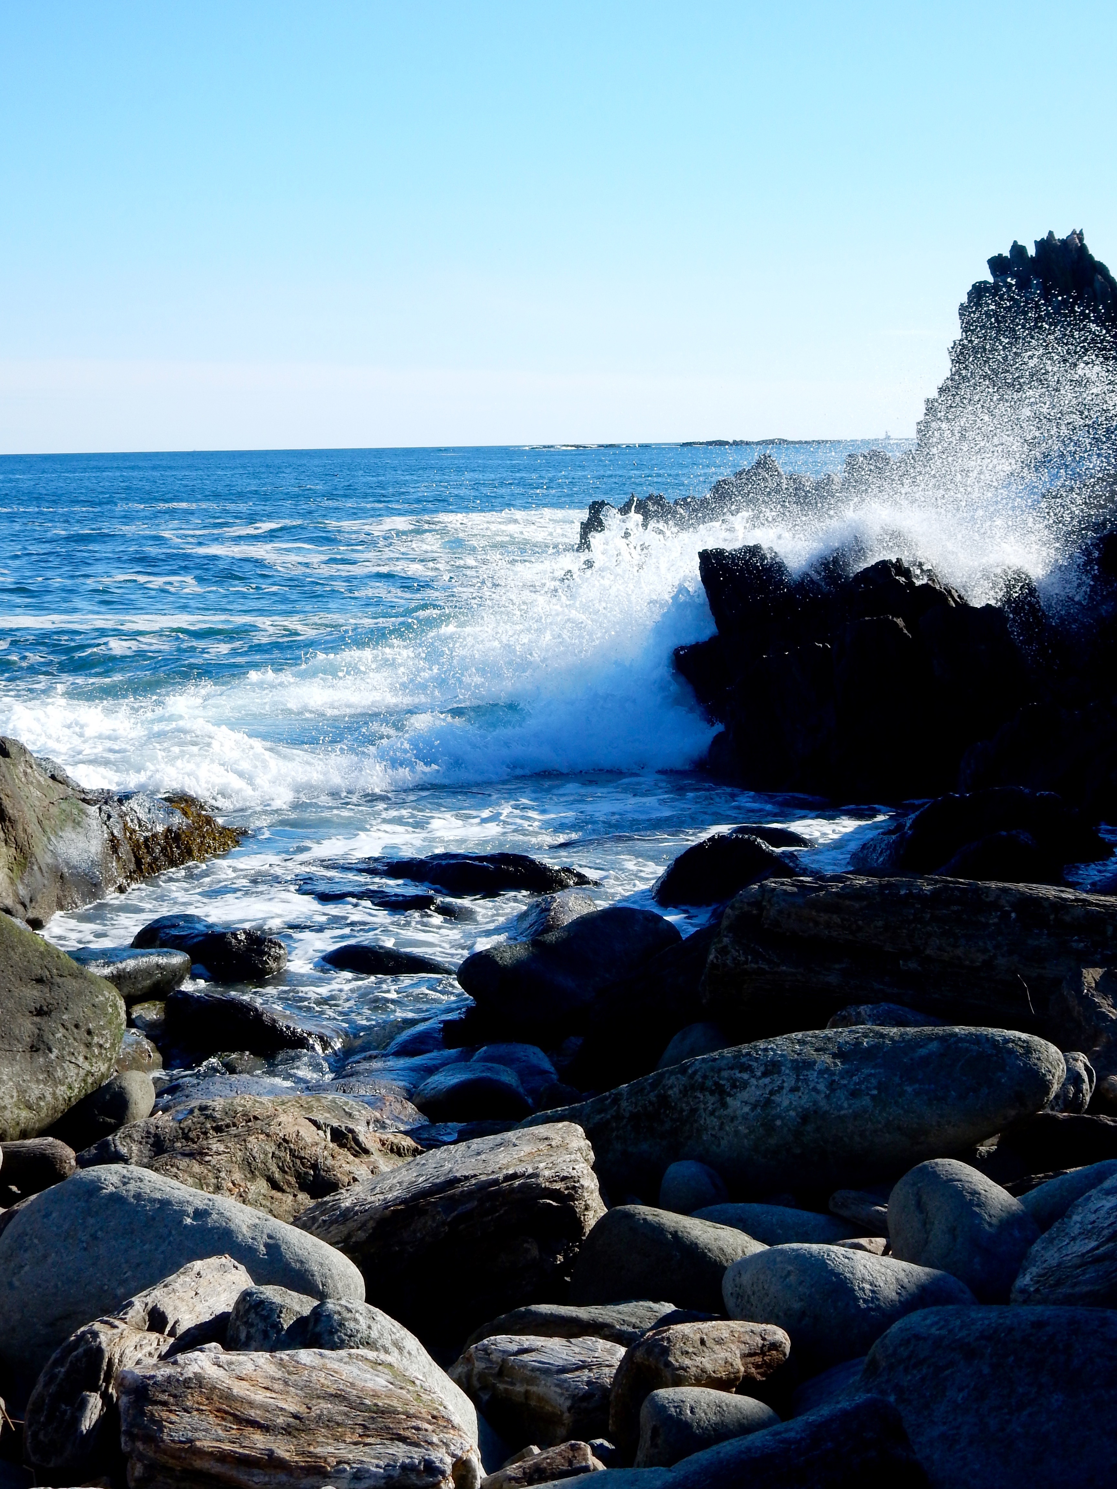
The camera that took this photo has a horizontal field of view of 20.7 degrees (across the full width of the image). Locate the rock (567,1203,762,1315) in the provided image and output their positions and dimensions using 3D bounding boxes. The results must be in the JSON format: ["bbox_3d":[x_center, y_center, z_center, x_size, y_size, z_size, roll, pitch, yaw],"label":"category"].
[{"bbox_3d":[0.275,1.327,7.800,0.500,0.310,0.400,-1,6,0],"label":"rock"}]

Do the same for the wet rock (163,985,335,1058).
[{"bbox_3d":[-1.391,1.245,13.700,0.790,0.310,0.500,-1,6,0],"label":"wet rock"}]

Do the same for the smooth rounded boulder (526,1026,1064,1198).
[{"bbox_3d":[0.795,1.234,10.200,1.770,0.530,0.750,-1,6,0],"label":"smooth rounded boulder"}]

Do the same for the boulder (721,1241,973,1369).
[{"bbox_3d":[0.713,1.387,7.500,0.620,0.300,0.420,-1,6,0],"label":"boulder"}]

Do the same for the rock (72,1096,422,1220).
[{"bbox_3d":[-0.964,1.294,9.500,1.060,0.380,0.700,-1,6,0],"label":"rock"}]

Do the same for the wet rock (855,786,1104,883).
[{"bbox_3d":[2.499,0.555,18.100,1.520,0.620,1.200,-1,6,0],"label":"wet rock"}]

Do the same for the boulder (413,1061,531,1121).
[{"bbox_3d":[-0.309,1.286,11.200,0.430,0.240,0.360,-1,6,0],"label":"boulder"}]

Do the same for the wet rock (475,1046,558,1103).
[{"bbox_3d":[-0.186,1.288,11.800,0.380,0.270,0.360,-1,6,0],"label":"wet rock"}]

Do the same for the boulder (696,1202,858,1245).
[{"bbox_3d":[0.625,1.400,8.700,0.480,0.200,0.340,-1,6,0],"label":"boulder"}]

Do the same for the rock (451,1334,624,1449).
[{"bbox_3d":[-0.048,1.431,6.750,0.380,0.230,0.280,-1,6,0],"label":"rock"}]

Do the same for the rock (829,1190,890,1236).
[{"bbox_3d":[0.927,1.414,9.200,0.230,0.130,0.180,-1,6,0],"label":"rock"}]

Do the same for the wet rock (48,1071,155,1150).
[{"bbox_3d":[-1.610,1.302,10.800,0.380,0.280,0.360,-1,6,0],"label":"wet rock"}]

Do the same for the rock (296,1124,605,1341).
[{"bbox_3d":[-0.285,1.291,8.100,0.810,0.470,0.580,-1,6,0],"label":"rock"}]

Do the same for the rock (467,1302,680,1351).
[{"bbox_3d":[0.043,1.428,7.300,0.520,0.200,0.320,-1,6,0],"label":"rock"}]

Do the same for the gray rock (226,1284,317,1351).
[{"bbox_3d":[-0.621,1.272,6.700,0.220,0.190,0.210,-1,6,0],"label":"gray rock"}]

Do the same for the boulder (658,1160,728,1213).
[{"bbox_3d":[0.396,1.311,9.000,0.210,0.200,0.210,-1,6,0],"label":"boulder"}]

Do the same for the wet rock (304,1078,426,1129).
[{"bbox_3d":[-0.702,1.309,11.000,0.470,0.230,0.420,-1,6,0],"label":"wet rock"}]

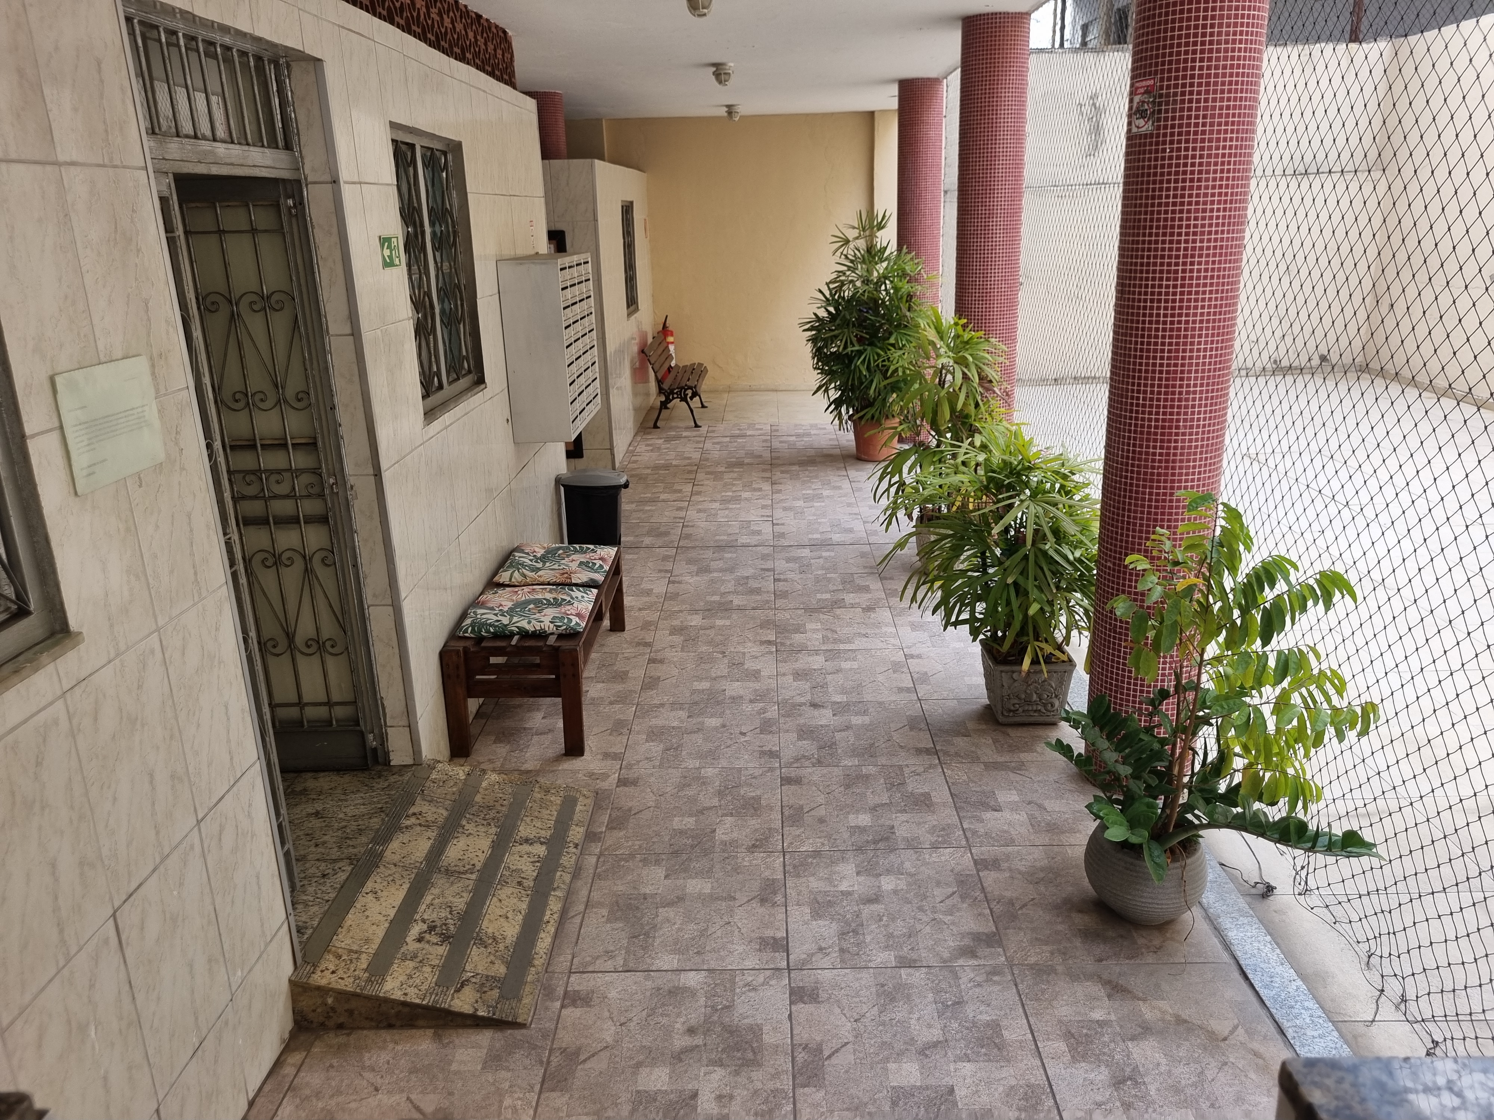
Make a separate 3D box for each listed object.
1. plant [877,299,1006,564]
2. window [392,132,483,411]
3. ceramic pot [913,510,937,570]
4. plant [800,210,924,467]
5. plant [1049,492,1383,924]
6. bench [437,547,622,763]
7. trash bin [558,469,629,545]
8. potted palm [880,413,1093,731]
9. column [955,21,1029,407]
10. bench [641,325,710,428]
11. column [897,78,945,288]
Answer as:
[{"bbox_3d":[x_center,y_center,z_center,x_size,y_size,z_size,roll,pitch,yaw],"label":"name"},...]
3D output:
[{"bbox_3d":[1.068,-0.657,6.260,0.714,1.488,0.696,-1,17,1],"label":"plant"},{"bbox_3d":[-1.256,-1.143,4.495,0.079,1.041,0.962,-1,17,1],"label":"window"},{"bbox_3d":[1.171,-0.075,6.427,0.333,0.272,0.333,-2,17,1],"label":"ceramic pot"},{"bbox_3d":[0.964,-1.826,9.193,1.056,1.984,0.938,-1,17,1],"label":"plant"},{"bbox_3d":[1.362,0.402,3.227,0.986,1.252,0.696,-1,17,1],"label":"plant"},{"bbox_3d":[-0.876,0.336,4.985,0.538,0.469,1.452,-1,17,1],"label":"bench"},{"bbox_3d":[-0.923,-0.315,7.004,0.399,0.514,0.284,-1,17,1],"label":"trash bin"},{"bbox_3d":[0.960,0.041,4.467,0.847,1.228,0.786,-1,17,1],"label":"potted palm"},{"bbox_3d":[1.413,-1.553,6.600,0.363,2.977,0.363,-1,17,1],"label":"column"},{"bbox_3d":[-0.707,-1.840,11.450,0.563,0.768,1.240,-1,17,1],"label":"bench"},{"bbox_3d":[1.466,-2.477,9.562,0.363,2.977,0.363,-1,17,1],"label":"column"}]

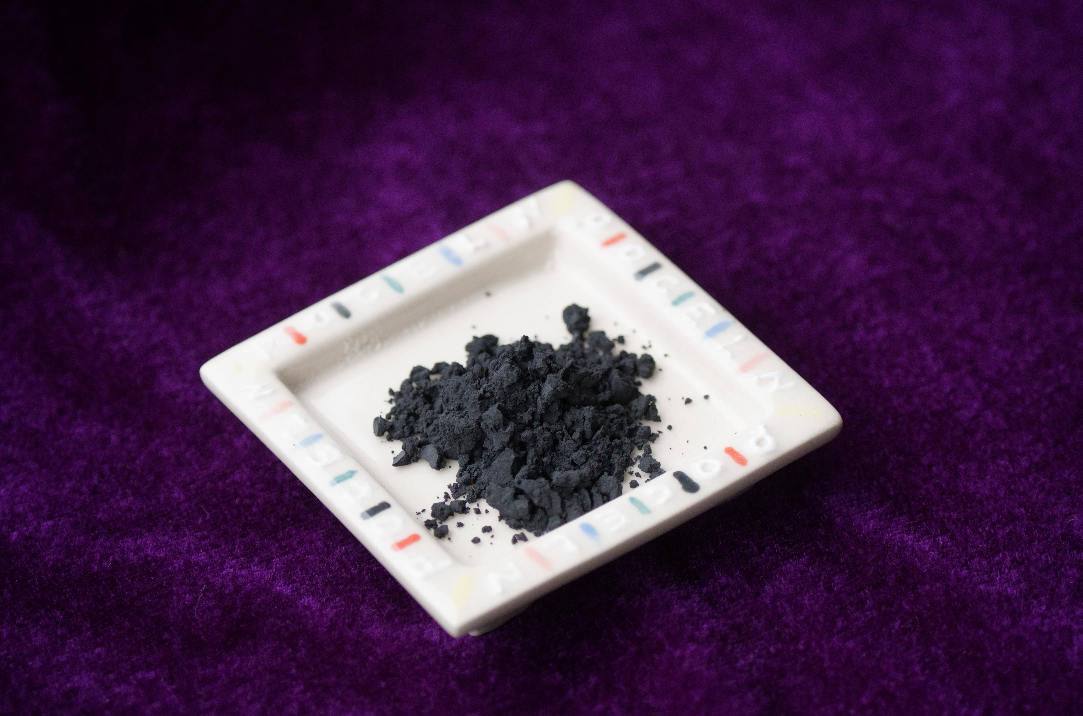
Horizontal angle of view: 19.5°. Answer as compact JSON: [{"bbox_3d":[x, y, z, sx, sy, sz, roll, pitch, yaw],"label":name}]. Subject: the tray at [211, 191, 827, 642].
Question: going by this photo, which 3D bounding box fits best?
[{"bbox_3d":[-0.004,0.009,0.546,0.080,0.013,0.080,-27,47,-24],"label":"tray"}]

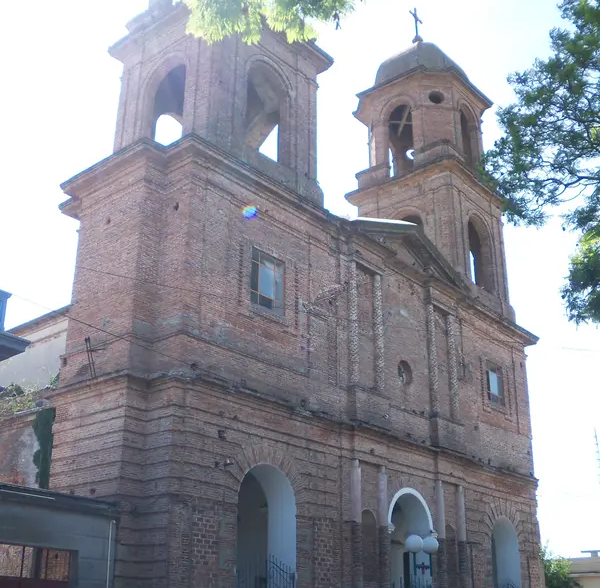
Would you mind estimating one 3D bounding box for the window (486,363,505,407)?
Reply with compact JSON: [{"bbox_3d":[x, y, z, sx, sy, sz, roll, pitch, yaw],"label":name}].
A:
[{"bbox_3d":[9.011,4.202,41.008,0.200,2.006,1.672,-17,-27,35],"label":"window"}]

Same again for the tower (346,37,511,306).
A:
[{"bbox_3d":[6.897,-6.783,47.163,6.072,16.896,6.072,-17,-27,35],"label":"tower"}]

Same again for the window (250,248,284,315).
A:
[{"bbox_3d":[-1.129,-0.369,29.205,0.200,2.024,1.672,-17,-27,35],"label":"window"}]

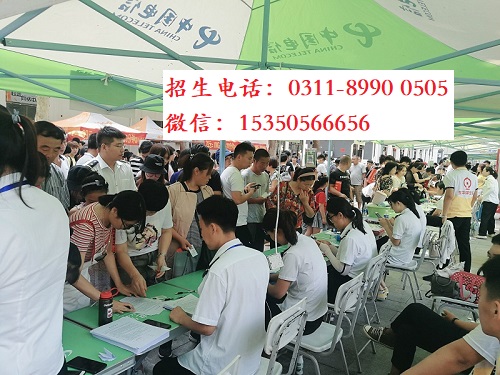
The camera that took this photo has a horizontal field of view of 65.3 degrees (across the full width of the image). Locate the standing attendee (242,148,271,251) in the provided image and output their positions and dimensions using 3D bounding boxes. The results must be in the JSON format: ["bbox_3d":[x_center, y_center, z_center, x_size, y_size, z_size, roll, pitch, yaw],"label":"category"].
[{"bbox_3d":[0.059,0.449,4.150,0.480,1.720,0.380,-2,3,-37],"label":"standing attendee"}]

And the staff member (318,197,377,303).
[{"bbox_3d":[0.760,0.694,3.420,0.780,1.210,0.500,4,5,32],"label":"staff member"}]

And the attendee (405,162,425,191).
[{"bbox_3d":[3.354,0.322,8.000,0.450,1.620,0.460,2,3,32],"label":"attendee"}]

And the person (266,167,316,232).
[{"bbox_3d":[0.447,0.537,4.200,0.500,1.540,0.420,-2,3,-34],"label":"person"}]

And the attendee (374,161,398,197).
[{"bbox_3d":[2.450,0.378,7.000,0.420,1.600,0.460,2,3,34],"label":"attendee"}]

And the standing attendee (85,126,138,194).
[{"bbox_3d":[-1.064,0.407,2.907,0.340,1.710,0.520,5,5,42],"label":"standing attendee"}]

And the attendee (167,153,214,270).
[{"bbox_3d":[-0.478,0.518,3.003,0.500,1.570,0.400,-2,5,-44],"label":"attendee"}]

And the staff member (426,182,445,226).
[{"bbox_3d":[3.339,0.552,6.800,0.780,1.270,0.480,2,3,34],"label":"staff member"}]

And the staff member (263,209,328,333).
[{"bbox_3d":[0.160,0.769,2.650,0.760,1.220,0.460,2,3,34],"label":"staff member"}]

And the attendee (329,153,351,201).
[{"bbox_3d":[1.402,0.321,6.156,0.500,1.680,0.420,0,5,-32],"label":"attendee"}]

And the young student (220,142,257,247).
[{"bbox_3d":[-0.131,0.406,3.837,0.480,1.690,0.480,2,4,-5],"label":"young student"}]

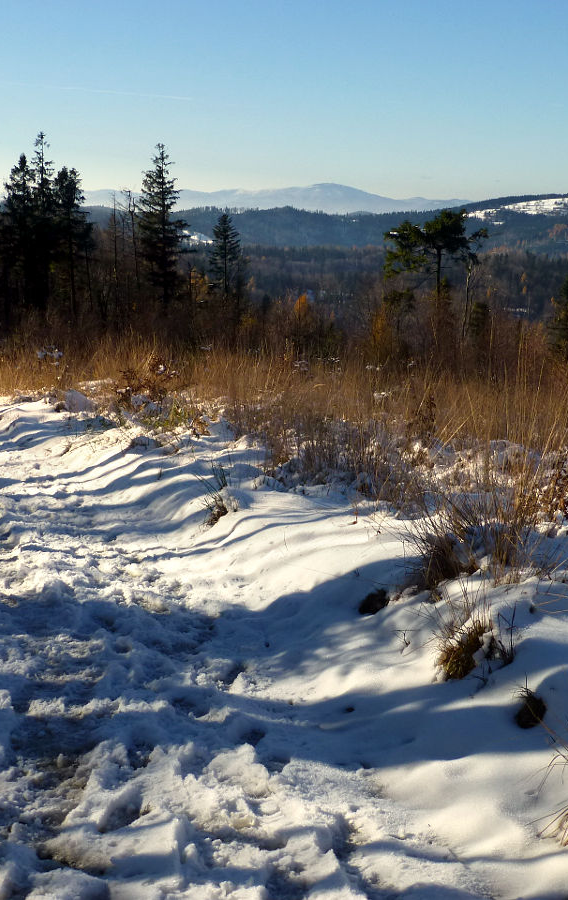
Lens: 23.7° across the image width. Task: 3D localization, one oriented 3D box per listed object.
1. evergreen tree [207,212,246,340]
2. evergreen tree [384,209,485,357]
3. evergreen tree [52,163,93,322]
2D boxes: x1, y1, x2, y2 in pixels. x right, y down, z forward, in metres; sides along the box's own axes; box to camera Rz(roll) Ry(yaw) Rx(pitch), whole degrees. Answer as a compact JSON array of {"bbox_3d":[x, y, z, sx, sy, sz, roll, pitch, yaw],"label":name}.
[{"bbox_3d":[-3.294,-9.910,77.459,2.250,7.280,2.130,0,10,-2],"label":"evergreen tree"},{"bbox_3d":[6.682,-7.357,59.631,4.410,6.490,4.190,1,10,6],"label":"evergreen tree"},{"bbox_3d":[-11.657,-11.285,74.169,2.260,8.570,2.150,-2,10,-9],"label":"evergreen tree"}]

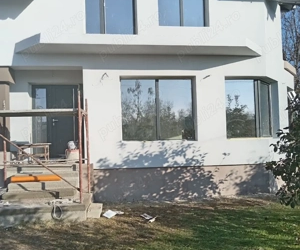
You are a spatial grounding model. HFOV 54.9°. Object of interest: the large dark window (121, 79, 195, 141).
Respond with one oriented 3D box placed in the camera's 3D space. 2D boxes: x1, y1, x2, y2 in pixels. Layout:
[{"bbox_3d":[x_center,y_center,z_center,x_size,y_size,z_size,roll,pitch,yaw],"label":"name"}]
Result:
[{"bbox_3d":[0.232,-0.422,7.923,2.020,1.714,0.140,-1,-3,-6],"label":"large dark window"}]

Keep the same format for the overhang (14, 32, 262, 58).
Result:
[{"bbox_3d":[-0.118,-2.003,7.313,6.568,0.238,0.800,-1,-3,-6],"label":"overhang"}]

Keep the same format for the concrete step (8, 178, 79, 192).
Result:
[{"bbox_3d":[-2.420,1.378,6.705,1.555,0.240,0.318,-1,-3,-6],"label":"concrete step"}]

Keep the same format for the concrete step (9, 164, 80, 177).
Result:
[{"bbox_3d":[-2.556,1.106,7.027,1.666,0.262,0.318,-1,-3,-6],"label":"concrete step"}]

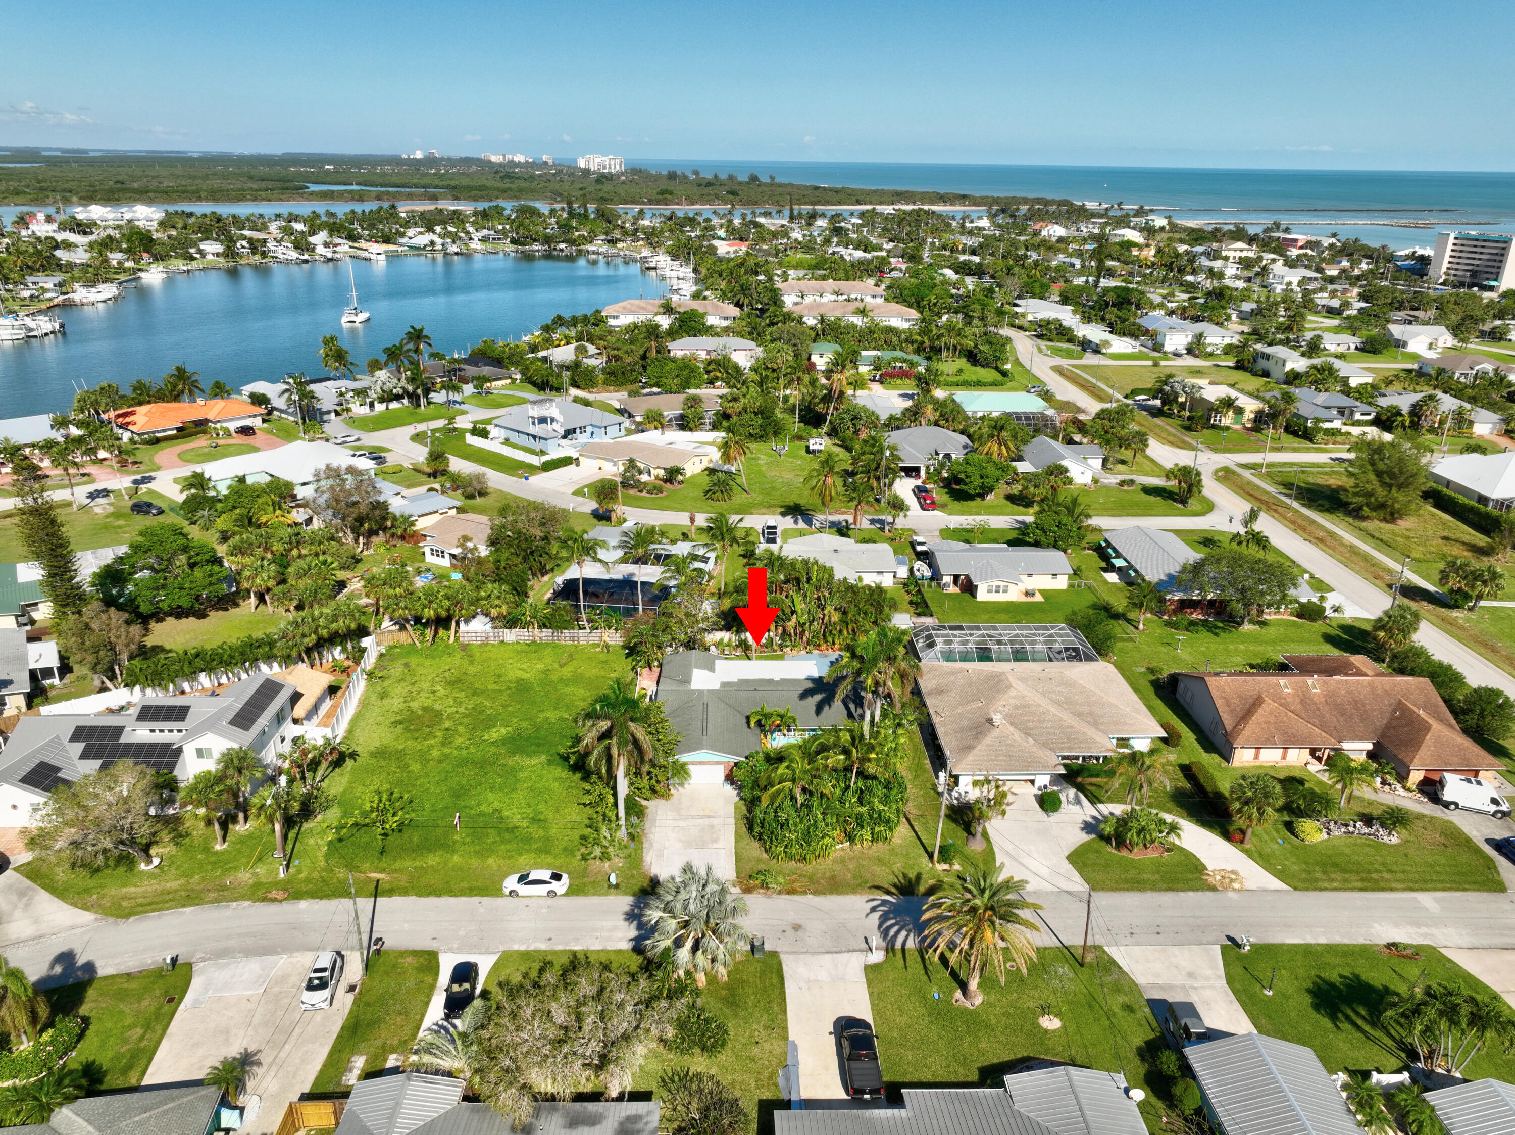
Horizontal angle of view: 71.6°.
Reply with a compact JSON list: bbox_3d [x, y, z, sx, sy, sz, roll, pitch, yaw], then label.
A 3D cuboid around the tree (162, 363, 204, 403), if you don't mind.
[{"bbox_3d":[-121.981,-38.202,222.646,7.300,9.300,7.300,0,21,-2],"label":"tree"}]

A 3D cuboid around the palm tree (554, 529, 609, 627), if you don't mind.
[{"bbox_3d":[-19.530,2.180,119.270,6.000,12.600,6.000,1,21,0],"label":"palm tree"}]

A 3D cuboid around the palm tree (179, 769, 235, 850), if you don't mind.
[{"bbox_3d":[-42.980,19.150,83.090,4.600,6.700,4.600,1,21,0],"label":"palm tree"}]

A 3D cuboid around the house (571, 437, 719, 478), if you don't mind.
[{"bbox_3d":[-19.260,-20.353,187.569,21.600,4.600,16.200,13,25,29],"label":"house"}]

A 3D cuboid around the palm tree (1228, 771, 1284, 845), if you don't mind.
[{"bbox_3d":[40.223,19.688,84.881,4.500,6.600,4.500,1,21,0],"label":"palm tree"}]

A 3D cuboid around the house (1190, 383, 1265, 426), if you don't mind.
[{"bbox_3d":[102.830,-36.190,232.540,12.200,4.900,20.000,0,21,-2],"label":"house"}]

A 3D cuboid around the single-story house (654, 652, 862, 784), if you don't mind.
[{"bbox_3d":[-0.300,13.780,101.690,20.200,4.300,20.600,0,21,-1],"label":"single-story house"}]

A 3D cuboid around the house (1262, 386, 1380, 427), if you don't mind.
[{"bbox_3d":[124.820,-35.590,231.260,18.300,5.300,24.500,0,21,-3],"label":"house"}]

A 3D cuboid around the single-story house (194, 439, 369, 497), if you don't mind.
[{"bbox_3d":[-78.650,-16.759,174.253,21.000,5.900,23.000,19,28,39],"label":"single-story house"}]

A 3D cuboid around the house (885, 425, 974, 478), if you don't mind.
[{"bbox_3d":[32.571,-22.201,192.723,15.900,5.900,21.500,1,21,-1],"label":"house"}]

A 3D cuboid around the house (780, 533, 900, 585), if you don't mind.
[{"bbox_3d":[10.758,-0.517,139.476,14.500,3.700,13.700,1,21,-1],"label":"house"}]

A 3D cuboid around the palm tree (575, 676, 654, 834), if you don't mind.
[{"bbox_3d":[-11.071,15.504,83.136,6.200,14.200,6.200,0,21,-2],"label":"palm tree"}]

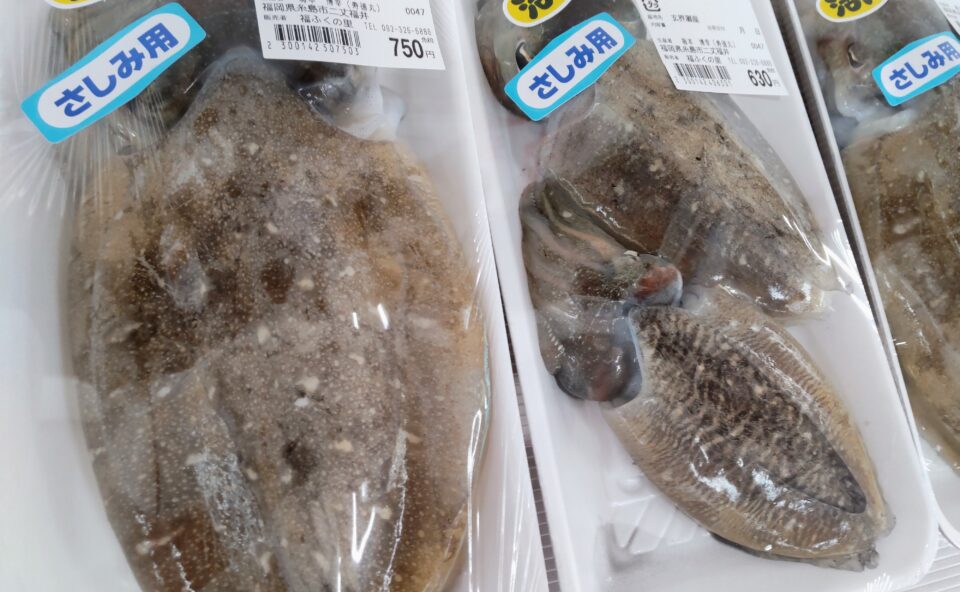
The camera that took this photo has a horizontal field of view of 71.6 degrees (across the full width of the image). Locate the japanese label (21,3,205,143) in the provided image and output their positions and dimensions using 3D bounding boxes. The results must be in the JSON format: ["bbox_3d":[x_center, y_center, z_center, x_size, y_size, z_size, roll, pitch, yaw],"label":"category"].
[{"bbox_3d":[-0.100,-0.062,0.184,0.018,0.002,0.053,44,73,-3],"label":"japanese label"}]

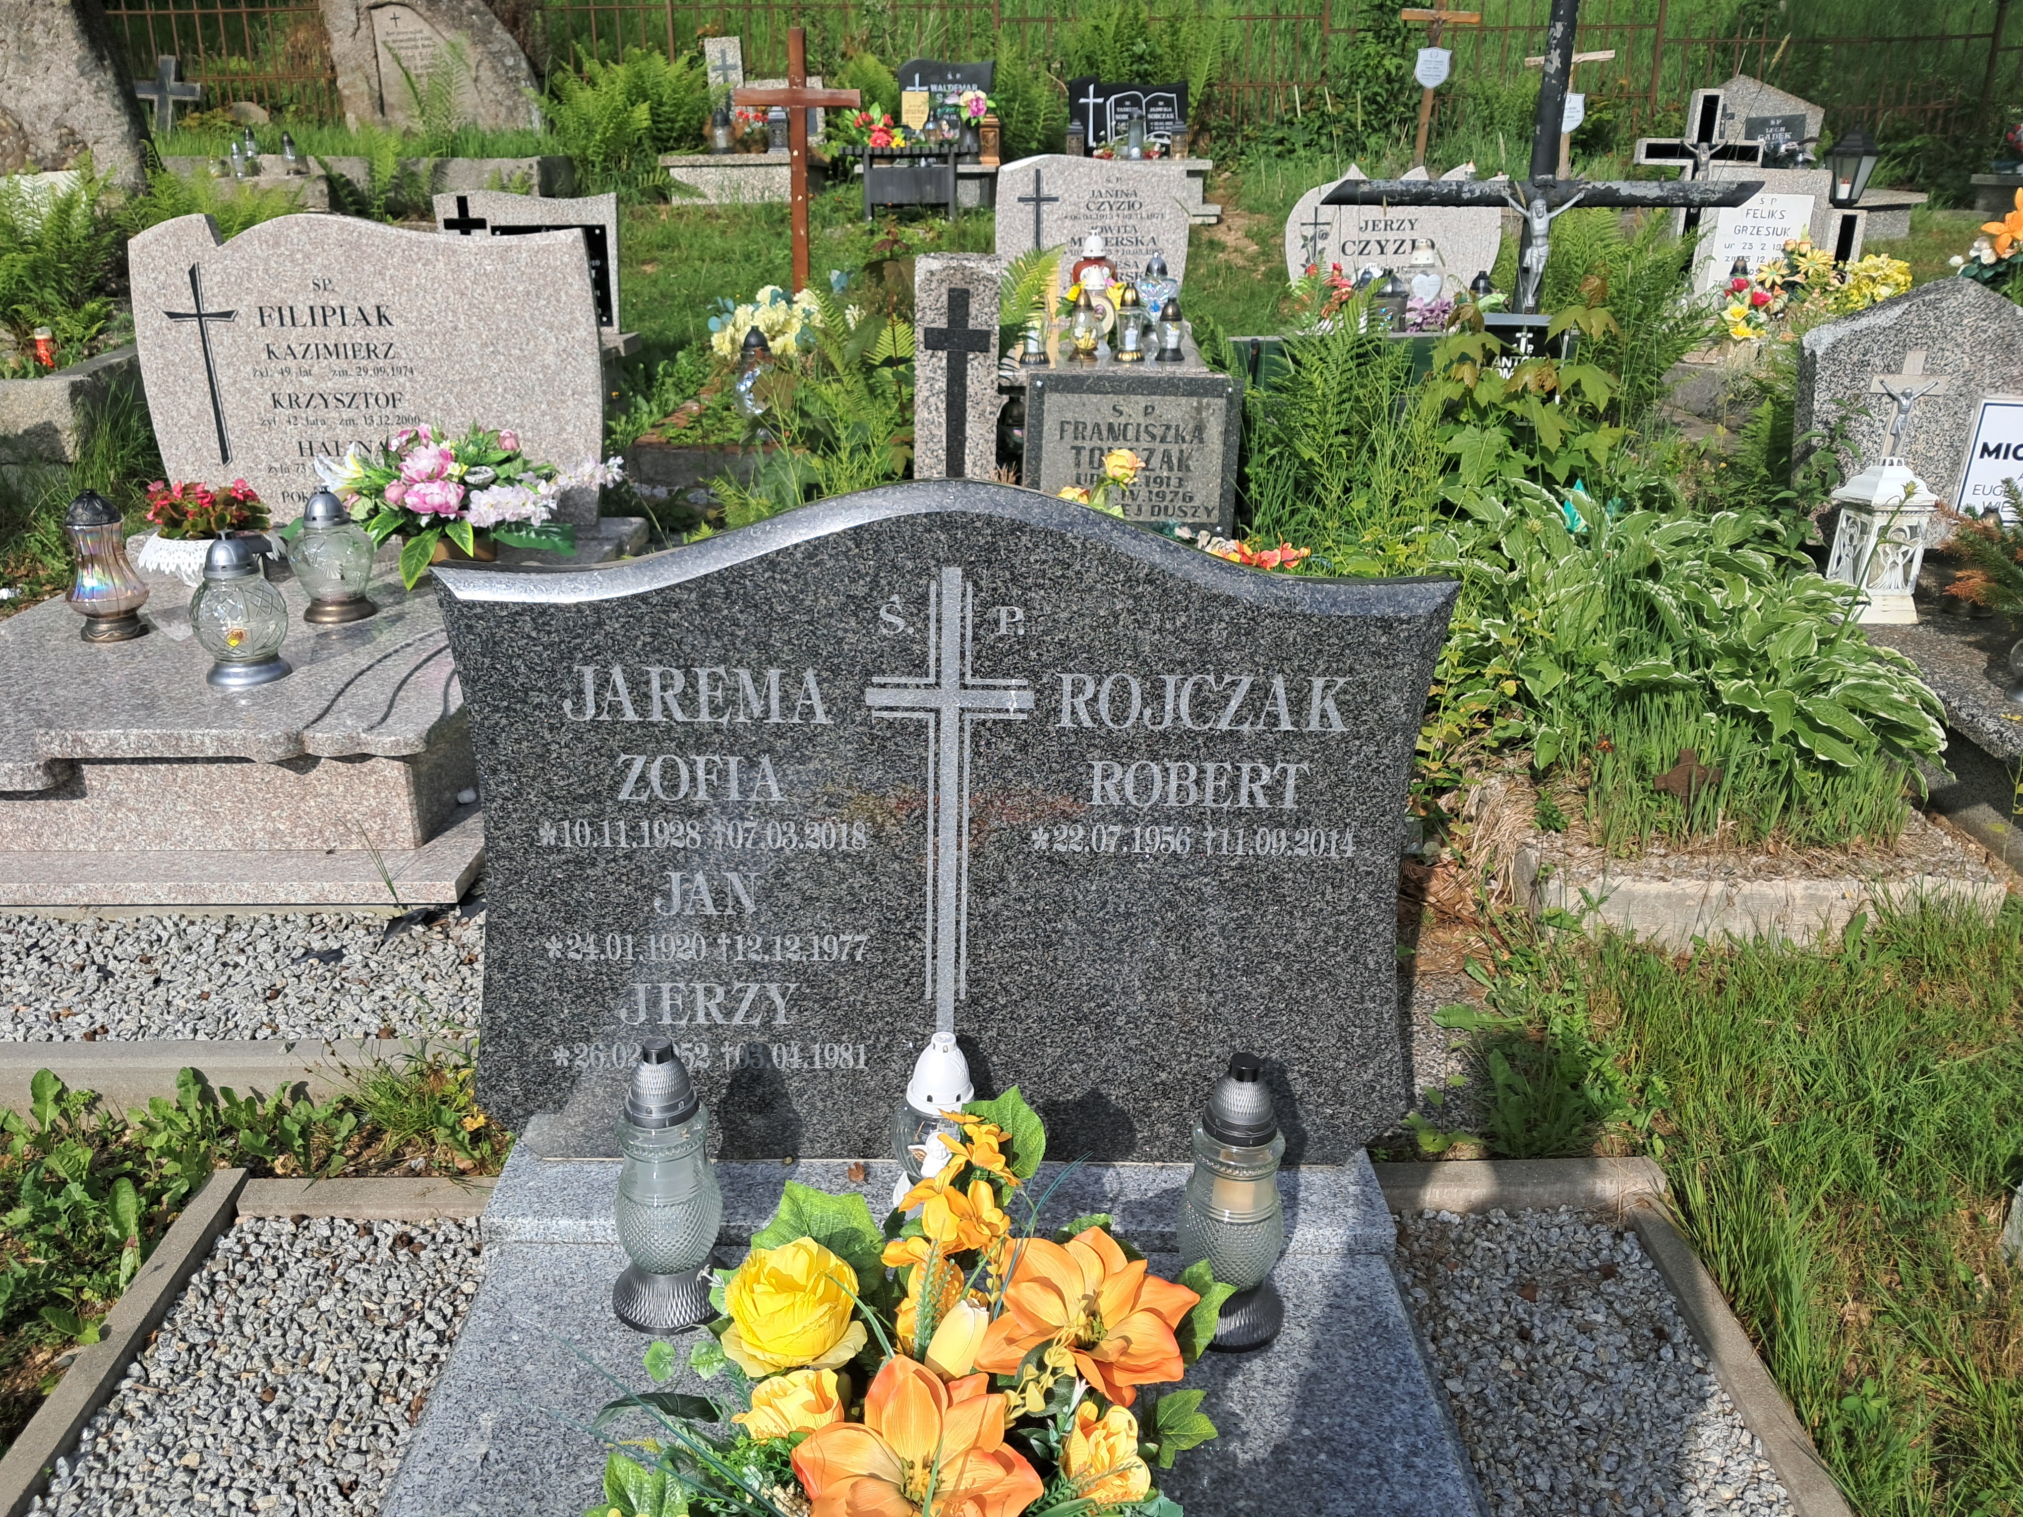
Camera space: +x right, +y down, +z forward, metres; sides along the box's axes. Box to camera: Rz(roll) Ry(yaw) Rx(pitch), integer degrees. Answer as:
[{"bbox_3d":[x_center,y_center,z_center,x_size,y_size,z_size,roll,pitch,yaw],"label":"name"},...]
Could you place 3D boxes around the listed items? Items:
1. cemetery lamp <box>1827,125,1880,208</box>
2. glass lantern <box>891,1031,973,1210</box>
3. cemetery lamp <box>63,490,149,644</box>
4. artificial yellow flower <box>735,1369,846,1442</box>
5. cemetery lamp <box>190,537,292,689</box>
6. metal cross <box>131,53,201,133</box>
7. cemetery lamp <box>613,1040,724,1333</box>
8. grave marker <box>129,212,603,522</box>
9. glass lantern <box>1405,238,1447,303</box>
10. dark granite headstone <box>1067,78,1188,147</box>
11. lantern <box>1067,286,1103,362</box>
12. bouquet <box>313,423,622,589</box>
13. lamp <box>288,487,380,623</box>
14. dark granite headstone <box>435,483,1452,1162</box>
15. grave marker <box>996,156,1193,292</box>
[{"bbox_3d":[3.607,-2.542,6.752,0.230,0.330,0.220,6,18,17],"label":"cemetery lamp"},{"bbox_3d":[-0.088,0.421,1.844,0.111,0.210,0.111,0,17,0],"label":"glass lantern"},{"bbox_3d":[-2.032,-0.432,3.534,0.180,0.318,0.180,0,17,0],"label":"cemetery lamp"},{"bbox_3d":[-0.190,0.554,1.350,0.088,0.062,0.082,3,19,6],"label":"artificial yellow flower"},{"bbox_3d":[-1.423,-0.274,2.900,0.154,0.262,0.154,0,21,-2],"label":"cemetery lamp"},{"bbox_3d":[-4.979,-3.889,9.300,0.400,0.500,0.070,6,20,-3],"label":"metal cross"},{"bbox_3d":[-0.377,0.450,1.691,0.120,0.316,0.120,0,17,0],"label":"cemetery lamp"},{"bbox_3d":[-1.518,-0.922,3.780,1.016,0.728,0.100,0,20,-2],"label":"grave marker"},{"bbox_3d":[1.418,-1.622,5.361,0.140,0.265,0.125,1,17,3],"label":"glass lantern"},{"bbox_3d":[0.726,-4.066,10.000,0.780,0.490,0.090,1,19,-1],"label":"dark granite headstone"},{"bbox_3d":[0.233,-1.375,5.000,0.118,0.240,0.118,1,19,-1],"label":"lantern"},{"bbox_3d":[-1.118,-0.519,3.250,0.570,0.280,0.360,1,19,-1],"label":"bouquet"},{"bbox_3d":[-1.390,-0.419,3.220,0.152,0.255,0.152,0,21,-2],"label":"lamp"},{"bbox_3d":[-0.065,0.091,1.735,1.030,0.772,0.080,1,19,-1],"label":"dark granite headstone"},{"bbox_3d":[0.331,-2.117,6.361,0.800,0.610,0.090,1,17,2],"label":"grave marker"}]

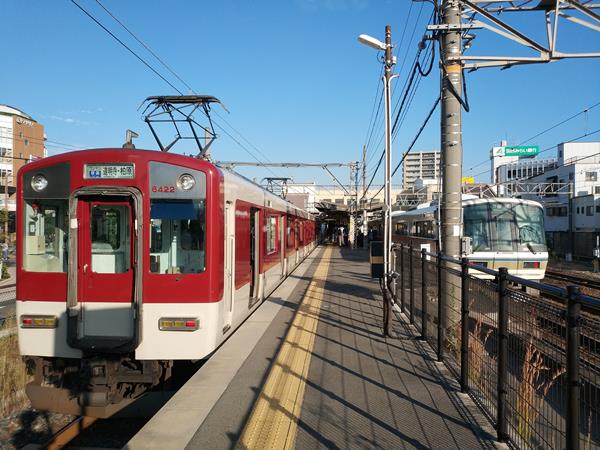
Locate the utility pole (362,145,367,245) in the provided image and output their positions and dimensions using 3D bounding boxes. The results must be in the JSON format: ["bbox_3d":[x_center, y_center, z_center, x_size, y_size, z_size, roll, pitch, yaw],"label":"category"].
[{"bbox_3d":[4.910,-2.160,42.000,0.270,7.850,0.270,0,0,4],"label":"utility pole"}]

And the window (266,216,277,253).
[{"bbox_3d":[-0.665,0.240,13.340,0.080,0.870,1.850,0,0,4],"label":"window"}]

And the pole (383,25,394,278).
[{"bbox_3d":[1.220,-0.610,7.640,0.150,4.250,0.150,0,0,4],"label":"pole"}]

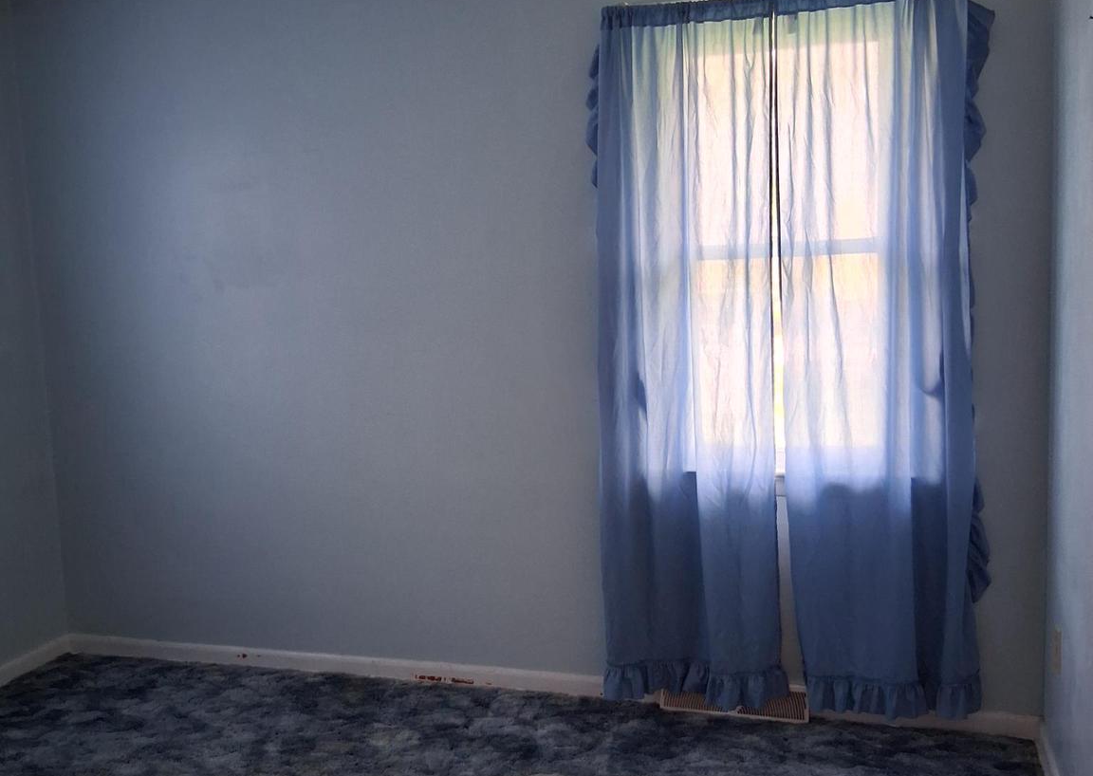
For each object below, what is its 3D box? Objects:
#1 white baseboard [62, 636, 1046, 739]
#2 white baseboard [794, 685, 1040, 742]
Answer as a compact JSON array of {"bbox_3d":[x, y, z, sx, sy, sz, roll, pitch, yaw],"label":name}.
[{"bbox_3d":[-0.211,0.989,3.712,3.452,0.072,0.017,0,8,18],"label":"white baseboard"},{"bbox_3d":[1.101,0.993,3.290,0.697,0.072,0.017,0,8,18],"label":"white baseboard"}]

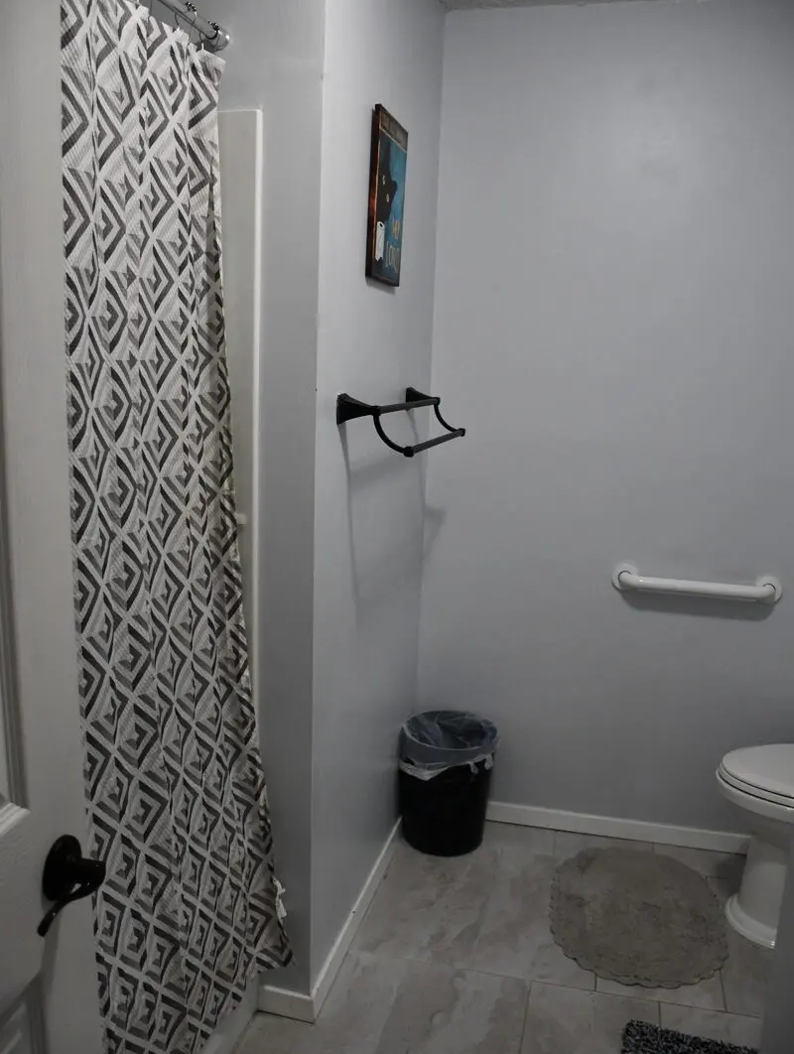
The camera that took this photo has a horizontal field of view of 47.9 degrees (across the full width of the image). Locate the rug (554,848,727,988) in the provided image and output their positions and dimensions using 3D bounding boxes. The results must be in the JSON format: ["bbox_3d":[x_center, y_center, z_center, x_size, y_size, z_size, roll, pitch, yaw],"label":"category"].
[{"bbox_3d":[0.645,1.025,2.411,0.454,0.015,0.639,4,10,12],"label":"rug"}]

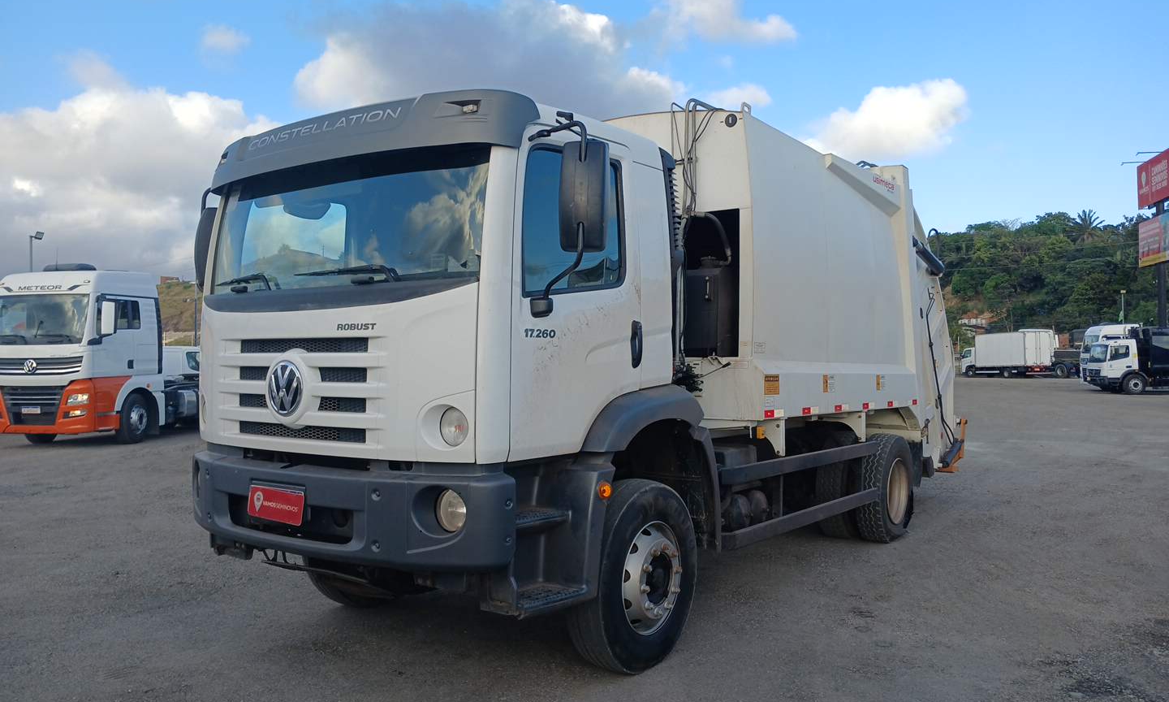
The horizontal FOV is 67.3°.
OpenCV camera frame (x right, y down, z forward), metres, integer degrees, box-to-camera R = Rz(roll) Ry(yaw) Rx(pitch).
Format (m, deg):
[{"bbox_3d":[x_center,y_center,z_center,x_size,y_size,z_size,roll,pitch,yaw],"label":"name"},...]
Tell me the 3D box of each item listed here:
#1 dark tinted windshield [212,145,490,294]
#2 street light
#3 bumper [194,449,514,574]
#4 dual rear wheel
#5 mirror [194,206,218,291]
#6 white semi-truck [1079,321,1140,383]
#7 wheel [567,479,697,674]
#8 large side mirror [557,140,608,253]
[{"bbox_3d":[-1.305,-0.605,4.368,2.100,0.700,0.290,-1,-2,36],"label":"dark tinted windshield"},{"bbox_3d":[-25.830,-1.660,41.300,0.680,7.960,0.320,-1,-2,41],"label":"street light"},{"bbox_3d":[-1.353,0.737,4.283,2.430,0.400,0.330,-1,-2,36],"label":"bumper"},{"bbox_3d":[2.664,1.293,8.283,0.590,0.990,1.000,-1,-2,36],"label":"dual rear wheel"},{"bbox_3d":[-2.326,-0.619,5.379,0.110,0.475,0.210,2,-2,-42],"label":"mirror"},{"bbox_3d":[33.100,0.250,51.900,6.200,3.800,2.500,0,-1,6],"label":"white semi-truck"},{"bbox_3d":[0.259,1.195,4.768,0.290,0.990,1.000,-1,-2,36],"label":"wheel"},{"bbox_3d":[-0.009,-0.652,3.704,0.210,0.455,0.105,0,-2,28],"label":"large side mirror"}]

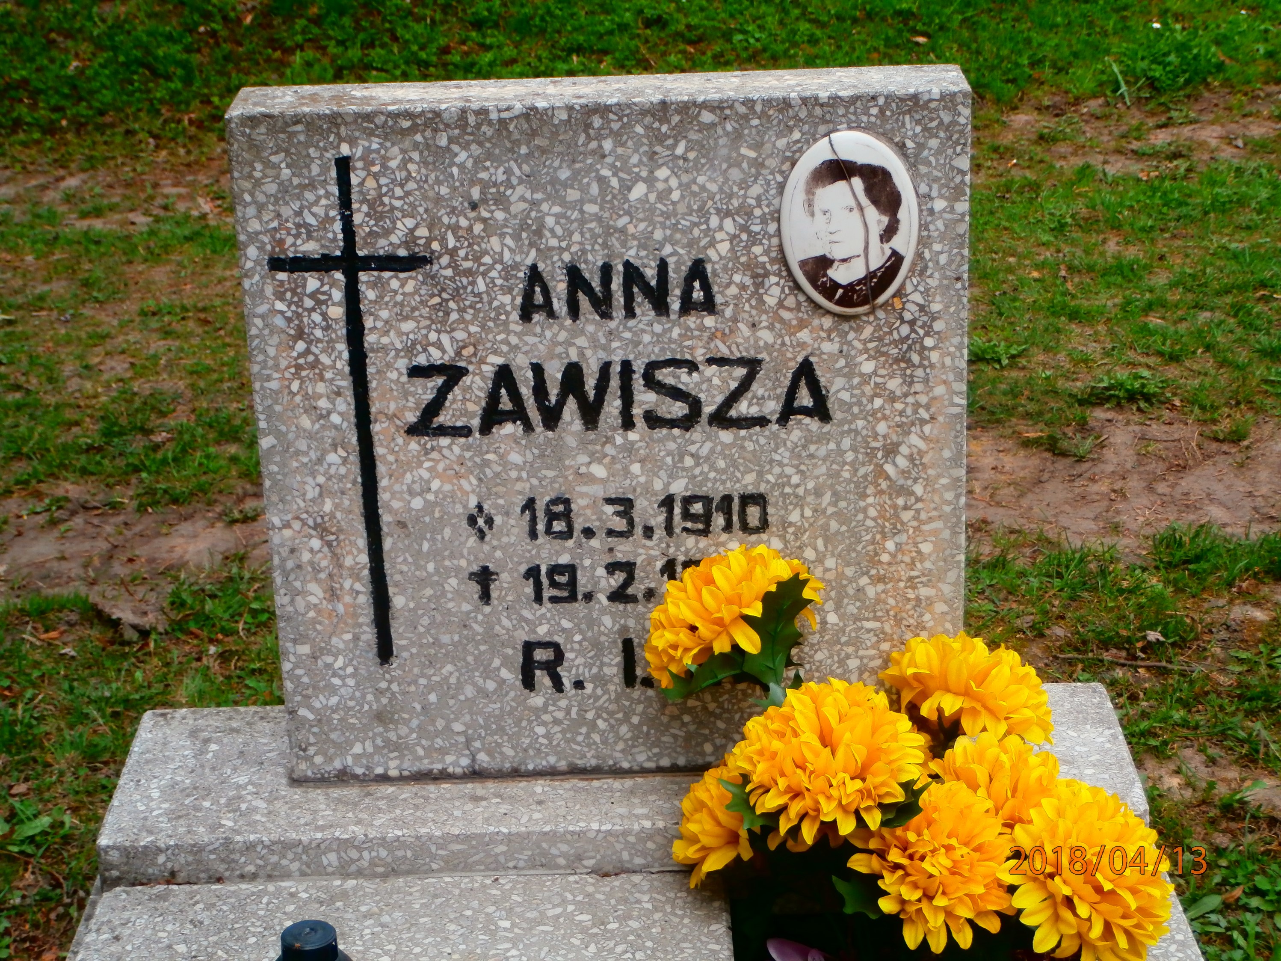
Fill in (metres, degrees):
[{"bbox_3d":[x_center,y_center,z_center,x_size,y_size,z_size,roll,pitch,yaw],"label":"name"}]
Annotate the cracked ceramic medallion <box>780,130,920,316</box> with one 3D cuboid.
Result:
[{"bbox_3d":[0.159,-0.196,1.915,0.106,0.147,0.014,-2,23,1],"label":"cracked ceramic medallion"}]

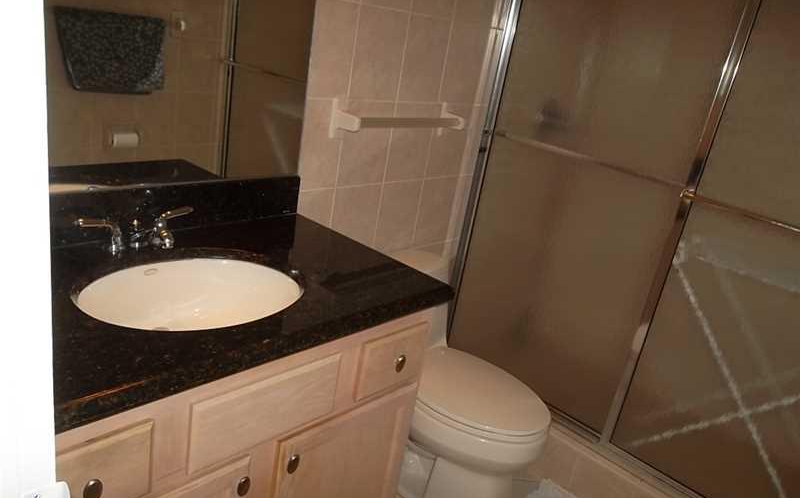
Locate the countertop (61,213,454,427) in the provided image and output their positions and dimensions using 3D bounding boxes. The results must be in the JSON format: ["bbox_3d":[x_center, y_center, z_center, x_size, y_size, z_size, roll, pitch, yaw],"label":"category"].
[{"bbox_3d":[-0.395,0.076,1.236,0.555,0.037,0.920,25,24,37],"label":"countertop"}]

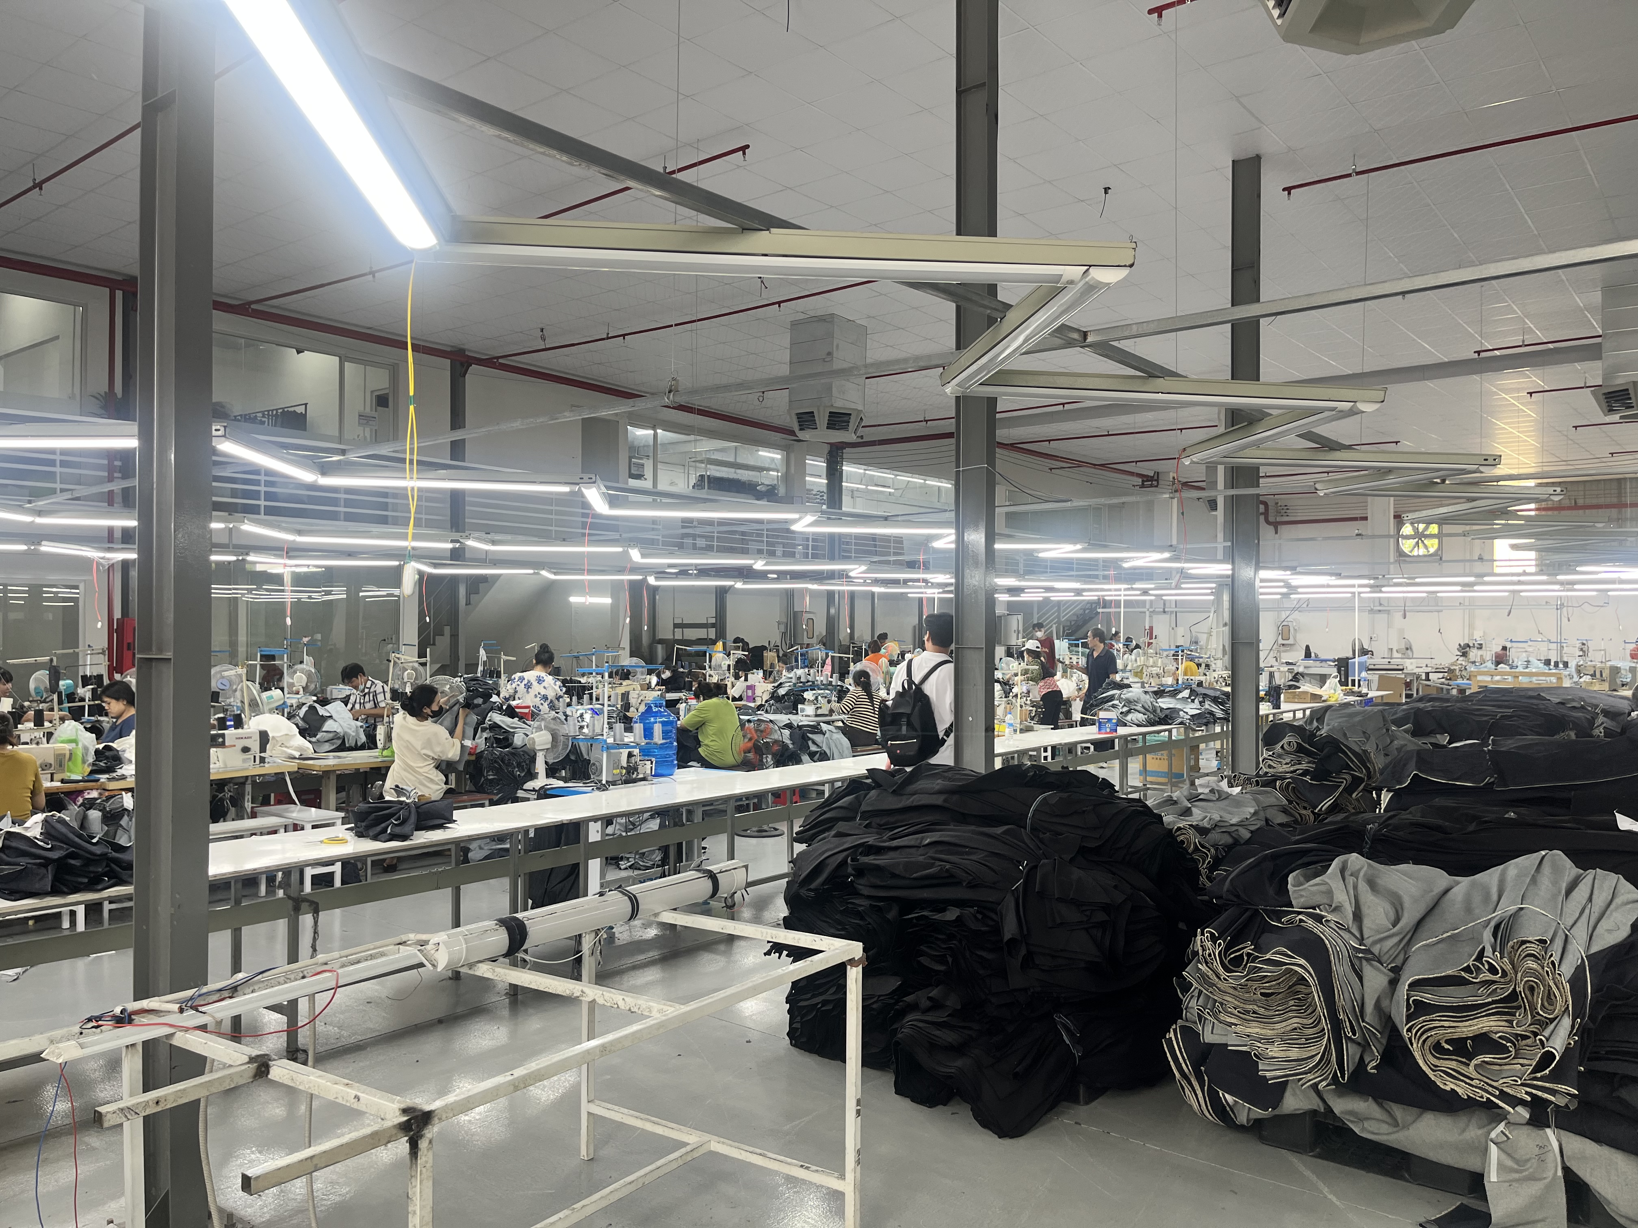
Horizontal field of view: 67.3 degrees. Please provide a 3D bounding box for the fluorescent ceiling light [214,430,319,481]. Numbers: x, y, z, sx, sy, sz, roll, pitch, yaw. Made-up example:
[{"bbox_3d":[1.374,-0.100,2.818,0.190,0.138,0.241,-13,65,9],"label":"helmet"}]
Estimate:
[{"bbox_3d":[-2.270,-0.647,5.108,0.075,0.072,1.230,0,-1,-6],"label":"fluorescent ceiling light"}]

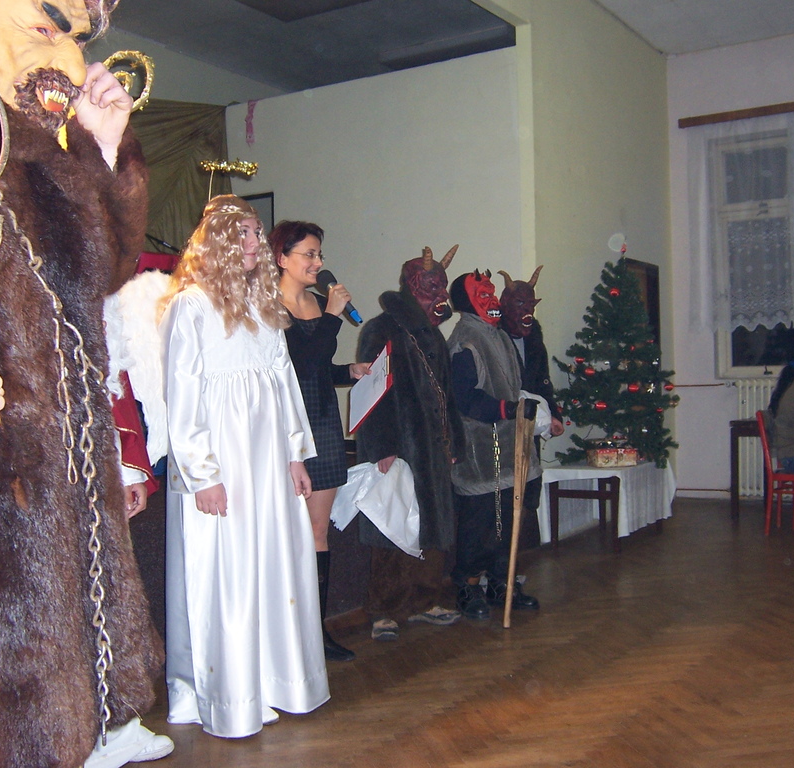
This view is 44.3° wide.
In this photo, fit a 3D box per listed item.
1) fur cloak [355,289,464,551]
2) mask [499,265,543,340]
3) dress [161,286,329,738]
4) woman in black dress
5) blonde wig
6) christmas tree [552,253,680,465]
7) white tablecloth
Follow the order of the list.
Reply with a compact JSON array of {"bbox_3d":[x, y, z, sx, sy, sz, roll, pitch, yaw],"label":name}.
[{"bbox_3d":[0.056,0.158,4.339,0.410,1.140,0.560,-1,1,40],"label":"fur cloak"},{"bbox_3d":[0.648,-0.428,5.123,0.250,0.370,0.240,-1,1,-30],"label":"mask"},{"bbox_3d":[-0.512,0.382,3.254,0.450,1.390,0.570,-1,1,29],"label":"dress"},{"bbox_3d":[-0.327,0.201,3.968,0.430,1.730,0.470,-1,1,32],"label":"woman in black dress"},{"bbox_3d":[-0.565,-0.396,3.234,0.310,0.450,0.370,-1,1,32],"label":"blonde wig"},{"bbox_3d":[1.461,-0.144,6.529,0.800,1.420,0.840,-1,1,34],"label":"christmas tree"},{"bbox_3d":[1.442,0.795,6.598,0.530,0.450,1.100,-1,1,34],"label":"white tablecloth"}]

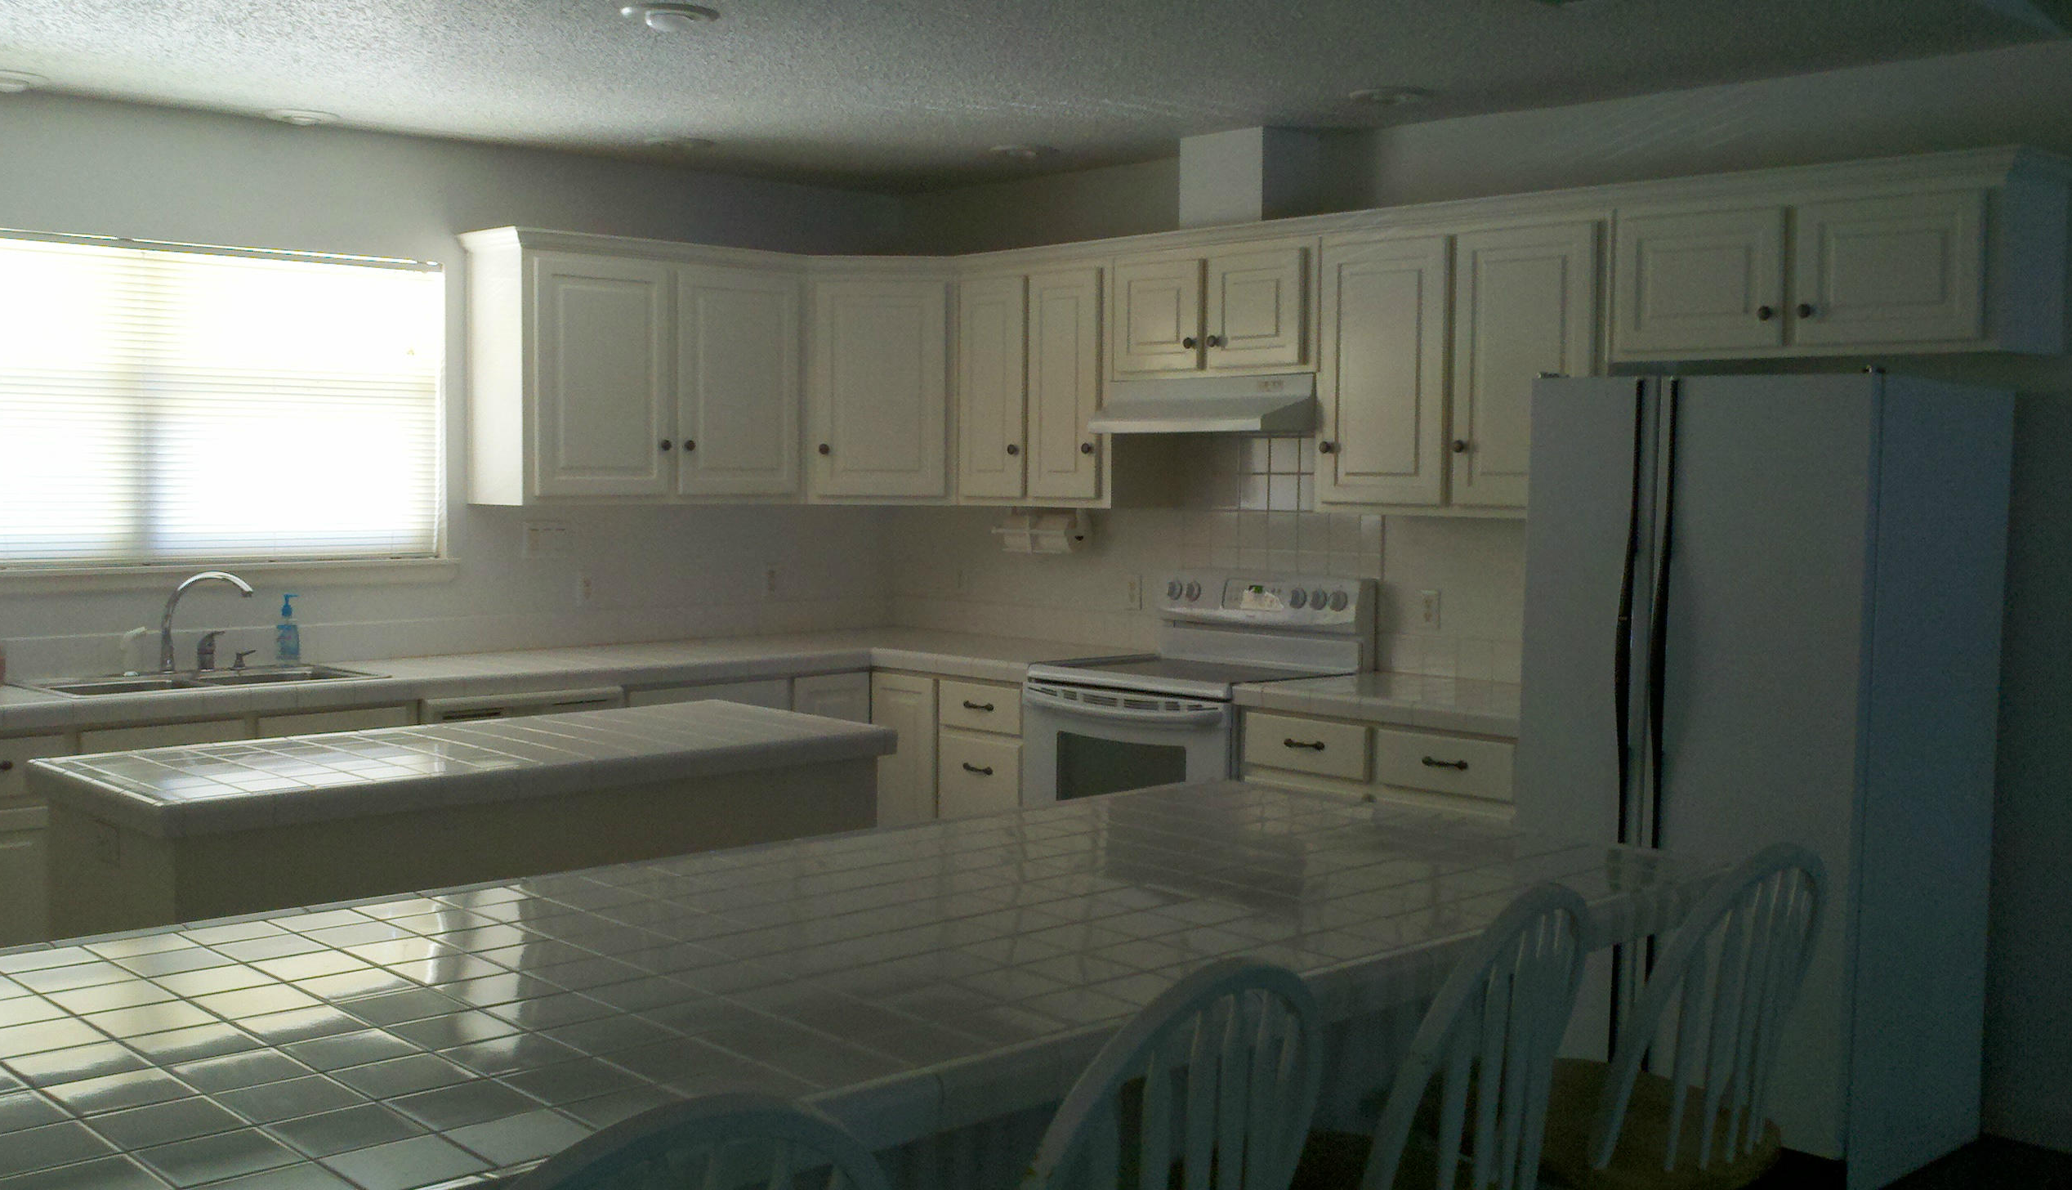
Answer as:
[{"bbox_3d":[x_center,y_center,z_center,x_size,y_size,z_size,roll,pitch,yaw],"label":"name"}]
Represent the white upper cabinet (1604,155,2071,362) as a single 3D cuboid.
[{"bbox_3d":[1.880,-0.769,4.009,0.326,0.420,0.863,-3,5,-44],"label":"white upper cabinet"}]

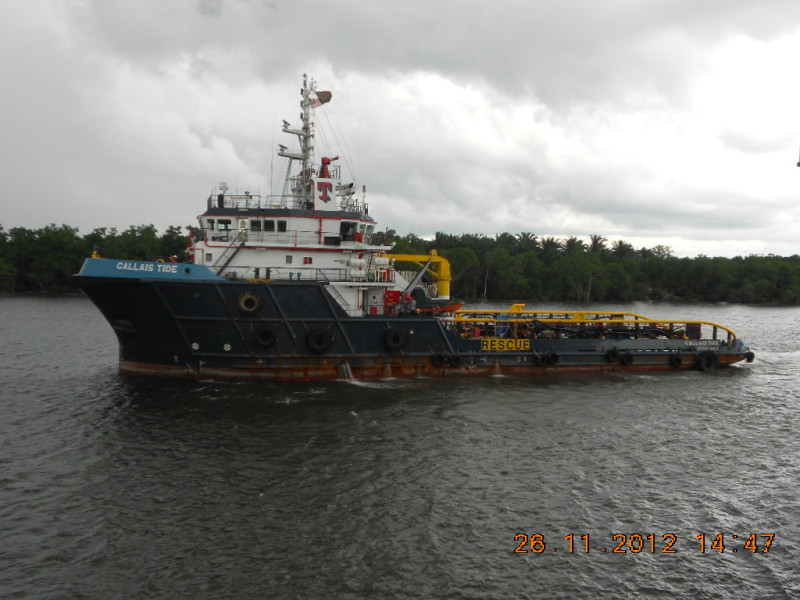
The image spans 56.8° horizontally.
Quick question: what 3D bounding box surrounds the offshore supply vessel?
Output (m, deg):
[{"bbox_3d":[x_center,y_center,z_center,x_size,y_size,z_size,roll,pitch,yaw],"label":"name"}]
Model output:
[{"bbox_3d":[2.800,-5.630,66.360,59.300,26.400,14.600,0,3,-15],"label":"offshore supply vessel"}]

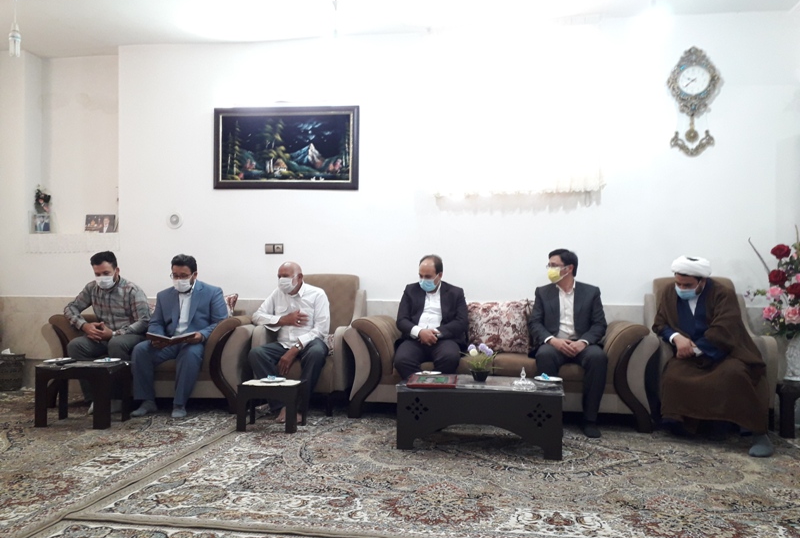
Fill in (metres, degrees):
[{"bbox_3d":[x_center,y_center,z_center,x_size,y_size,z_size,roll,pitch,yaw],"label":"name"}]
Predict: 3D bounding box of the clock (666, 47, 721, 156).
[{"bbox_3d":[2.239,-1.278,4.760,0.370,0.805,0.070,0,0,9],"label":"clock"}]

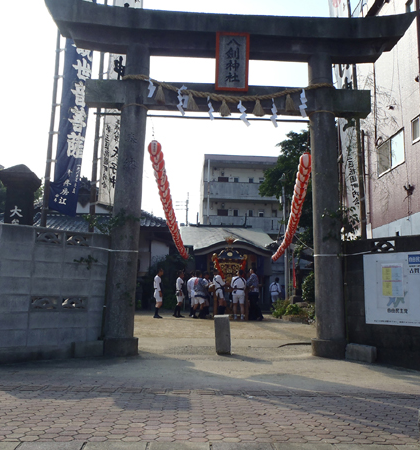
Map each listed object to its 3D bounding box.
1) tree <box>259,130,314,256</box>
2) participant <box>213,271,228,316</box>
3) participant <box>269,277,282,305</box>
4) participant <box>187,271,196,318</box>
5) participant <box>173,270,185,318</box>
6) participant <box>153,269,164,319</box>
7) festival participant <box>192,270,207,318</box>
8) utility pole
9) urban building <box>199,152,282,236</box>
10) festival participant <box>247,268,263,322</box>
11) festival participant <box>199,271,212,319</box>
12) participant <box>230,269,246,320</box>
[{"bbox_3d":[3.826,-0.272,21.117,4.000,8.282,4.000,1,-9,0],"label":"tree"},{"bbox_3d":[0.398,2.383,16.800,0.460,1.680,0.500,8,-11,-41],"label":"participant"},{"bbox_3d":[2.969,3.214,22.000,0.530,1.680,0.420,0,-8,6],"label":"participant"},{"bbox_3d":[-0.627,2.509,17.754,0.500,1.670,0.420,-6,-11,36],"label":"participant"},{"bbox_3d":[-1.081,2.451,17.200,0.420,1.680,0.460,2,-8,-6],"label":"participant"},{"bbox_3d":[-1.753,2.366,16.732,0.360,1.700,0.480,2,-9,-12],"label":"participant"},{"bbox_3d":[-0.331,2.425,16.900,0.480,1.660,0.500,5,-10,-30],"label":"festival participant"},{"bbox_3d":[2.899,0.756,18.613,0.330,5.549,0.300,1,-9,0],"label":"utility pole"},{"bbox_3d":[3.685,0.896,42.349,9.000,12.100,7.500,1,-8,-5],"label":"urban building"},{"bbox_3d":[1.456,2.278,15.907,0.480,1.700,0.500,-3,-9,20],"label":"festival participant"},{"bbox_3d":[-0.130,2.442,17.059,0.420,1.660,0.500,6,-10,-30],"label":"festival participant"},{"bbox_3d":[0.992,2.400,16.600,0.530,1.700,0.420,1,-8,0],"label":"participant"}]

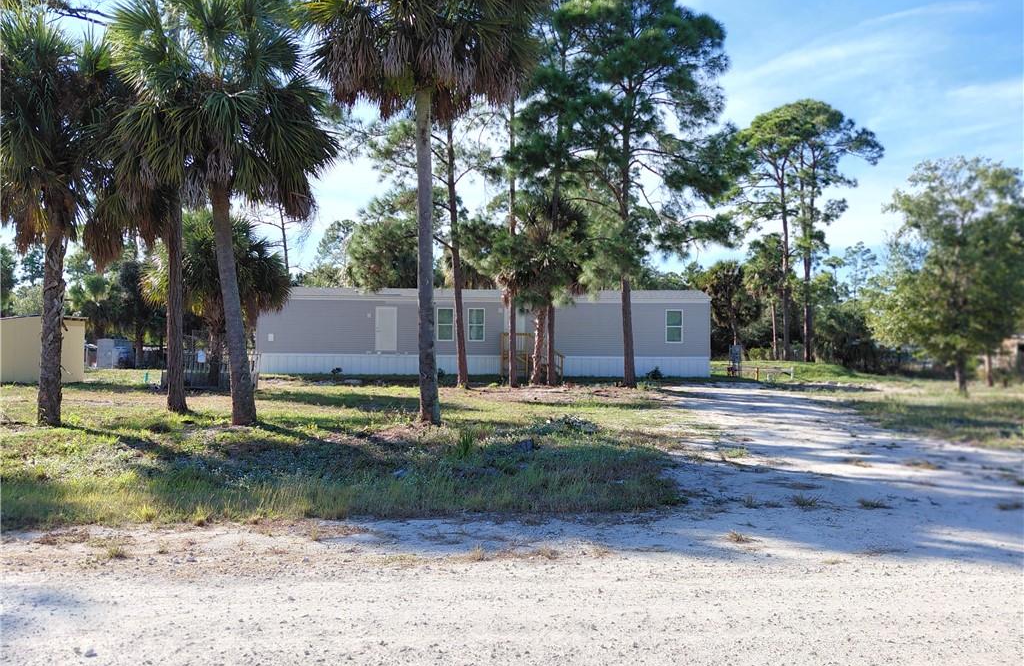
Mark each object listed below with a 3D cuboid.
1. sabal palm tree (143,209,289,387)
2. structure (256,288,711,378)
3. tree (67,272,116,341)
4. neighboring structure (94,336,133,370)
[{"bbox_3d":[-10.144,-1.180,25.300,4.900,6.100,4.800,0,0,0],"label":"sabal palm tree"},{"bbox_3d":[-1.220,-0.090,36.000,20.600,4.100,4.700,0,0,0],"label":"structure"},{"bbox_3d":[-24.451,-0.843,43.000,2.900,5.400,2.900,0,0,0],"label":"tree"},{"bbox_3d":[-21.662,1.117,40.300,2.200,1.750,2.200,0,0,0],"label":"neighboring structure"}]

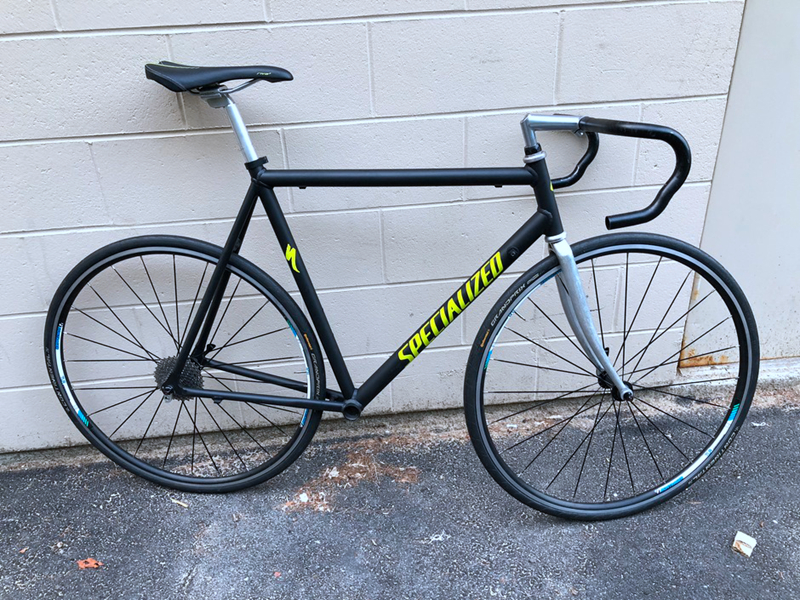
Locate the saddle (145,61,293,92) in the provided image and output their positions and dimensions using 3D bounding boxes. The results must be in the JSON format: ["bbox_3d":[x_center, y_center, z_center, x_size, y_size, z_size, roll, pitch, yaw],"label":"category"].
[{"bbox_3d":[-0.340,-0.430,1.245,0.278,0.068,0.140,1,21,6],"label":"saddle"}]

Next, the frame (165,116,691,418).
[{"bbox_3d":[-0.002,-0.060,1.385,1.050,0.657,0.405,1,21,6],"label":"frame"}]

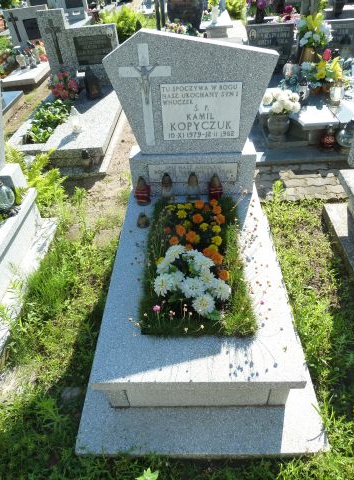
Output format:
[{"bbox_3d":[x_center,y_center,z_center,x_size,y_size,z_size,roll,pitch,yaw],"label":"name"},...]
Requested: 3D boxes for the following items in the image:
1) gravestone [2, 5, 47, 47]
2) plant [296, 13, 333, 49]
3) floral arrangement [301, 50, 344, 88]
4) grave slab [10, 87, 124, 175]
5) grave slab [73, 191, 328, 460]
[{"bbox_3d":[-2.050,-2.948,4.948,0.680,0.660,0.150,-1,43,3],"label":"gravestone"},{"bbox_3d":[1.407,-2.119,3.523,0.370,0.380,0.320,-1,43,3],"label":"plant"},{"bbox_3d":[1.381,-1.610,3.312,0.410,0.360,0.340,-1,43,3],"label":"floral arrangement"},{"bbox_3d":[-1.039,-1.197,3.573,0.950,0.240,1.600,-1,43,3],"label":"grave slab"},{"bbox_3d":[0.098,0.264,1.832,1.000,0.330,1.460,-1,43,3],"label":"grave slab"}]

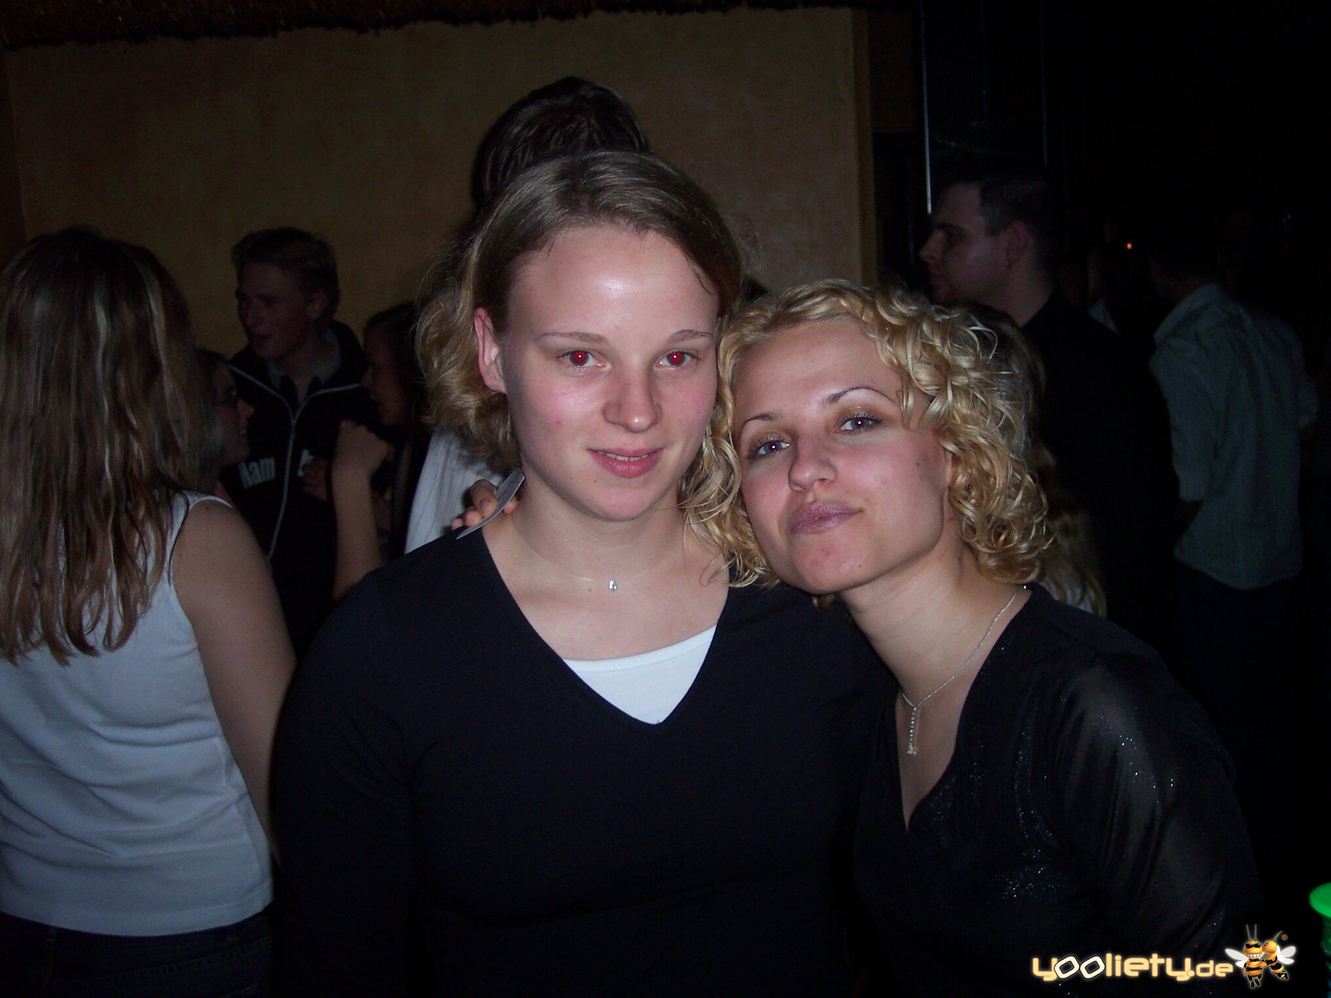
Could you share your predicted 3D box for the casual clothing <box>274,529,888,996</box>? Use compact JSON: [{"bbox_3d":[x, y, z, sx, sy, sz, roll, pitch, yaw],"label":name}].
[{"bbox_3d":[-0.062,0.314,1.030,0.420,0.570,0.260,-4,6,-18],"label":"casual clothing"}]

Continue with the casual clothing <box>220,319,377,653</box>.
[{"bbox_3d":[-0.703,0.017,2.780,0.480,0.700,0.300,-2,6,5],"label":"casual clothing"}]

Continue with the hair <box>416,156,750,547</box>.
[{"bbox_3d":[-0.060,-0.105,0.985,0.205,0.260,0.220,-4,6,-14],"label":"hair"}]

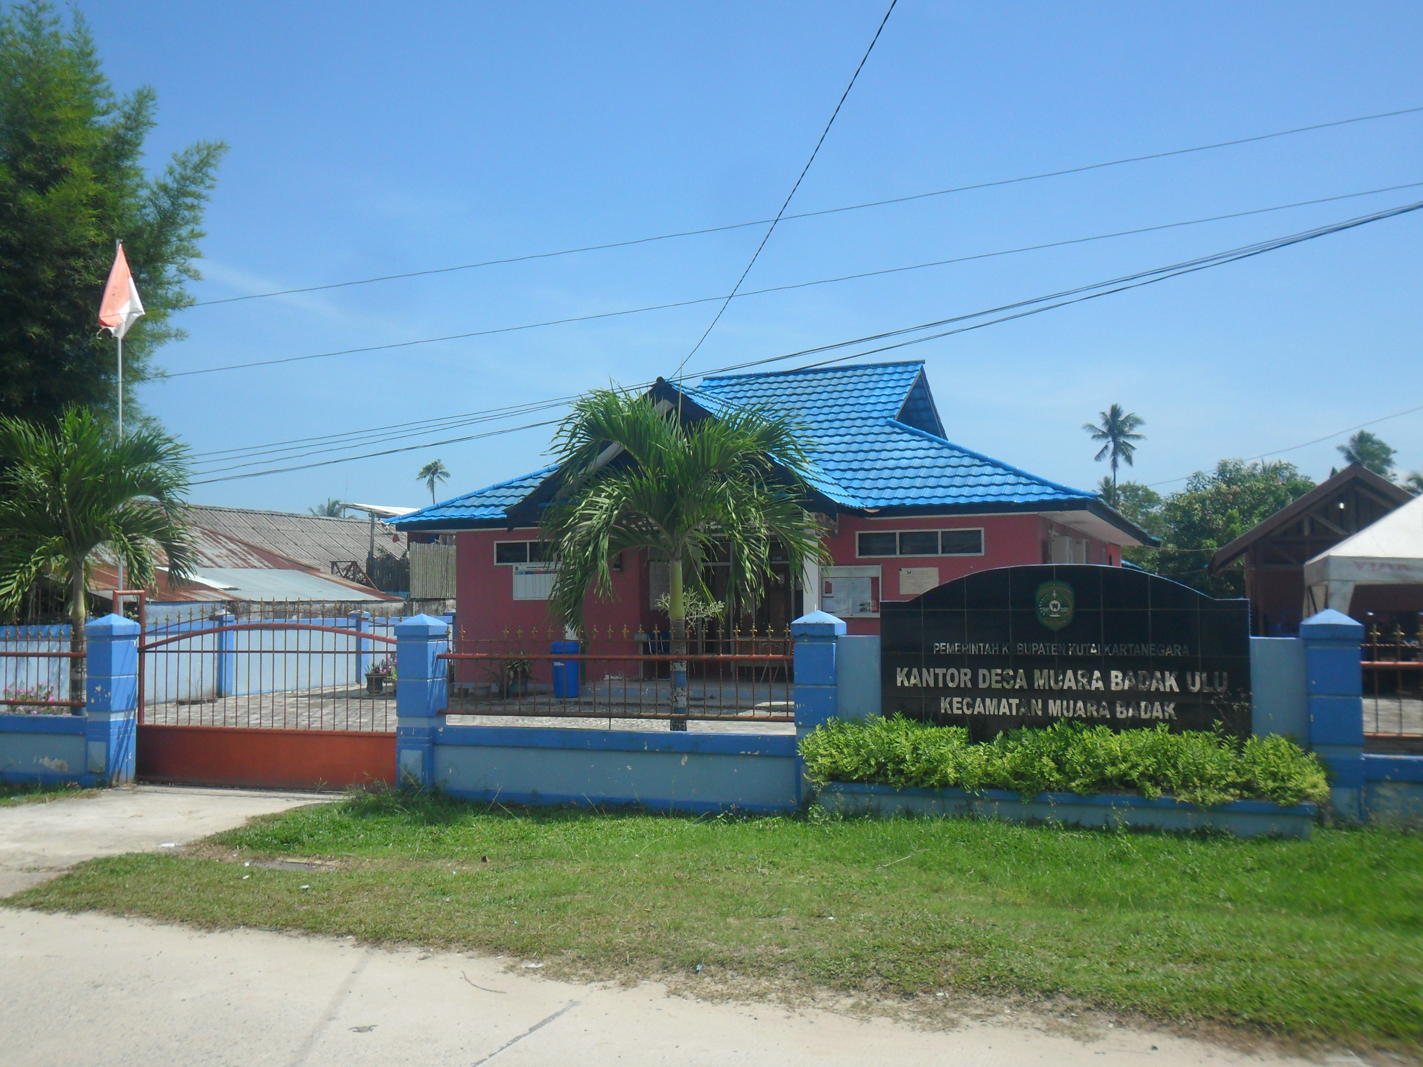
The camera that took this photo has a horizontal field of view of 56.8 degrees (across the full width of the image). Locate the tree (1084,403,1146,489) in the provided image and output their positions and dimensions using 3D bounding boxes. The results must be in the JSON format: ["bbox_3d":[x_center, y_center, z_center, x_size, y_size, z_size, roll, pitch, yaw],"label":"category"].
[{"bbox_3d":[39.934,-3.004,129.575,6.100,19.830,6.100,-1,-3,17],"label":"tree"}]

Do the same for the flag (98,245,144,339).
[{"bbox_3d":[-7.270,-2.971,16.200,0.560,1.150,0.400,0,-3,-24],"label":"flag"}]

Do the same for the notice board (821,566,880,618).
[{"bbox_3d":[2.202,0.933,20.914,0.972,0.824,0.090,-2,-3,20],"label":"notice board"}]

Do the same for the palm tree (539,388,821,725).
[{"bbox_3d":[-0.266,0.420,12.224,2.600,3.535,2.600,-1,-2,-1],"label":"palm tree"}]

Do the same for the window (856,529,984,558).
[{"bbox_3d":[3.249,0.155,20.584,2.025,0.438,0.100,-2,-3,20],"label":"window"}]

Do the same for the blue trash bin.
[{"bbox_3d":[-2.270,2.188,21.298,0.480,0.930,0.500,-2,-3,20],"label":"blue trash bin"}]

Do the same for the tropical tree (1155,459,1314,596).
[{"bbox_3d":[19.121,0.500,47.861,6.000,6.483,6.000,-2,-3,22],"label":"tropical tree"}]

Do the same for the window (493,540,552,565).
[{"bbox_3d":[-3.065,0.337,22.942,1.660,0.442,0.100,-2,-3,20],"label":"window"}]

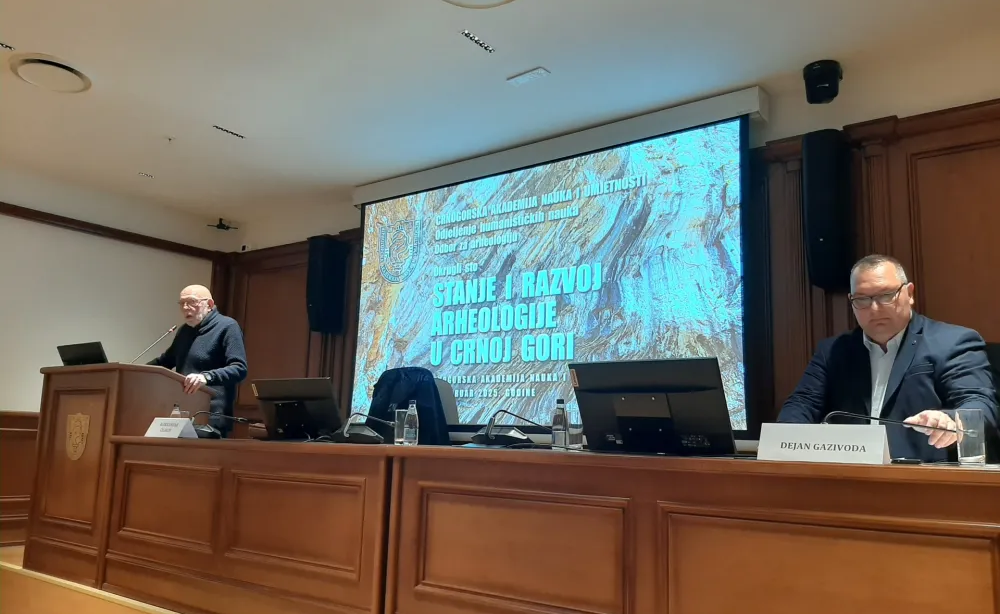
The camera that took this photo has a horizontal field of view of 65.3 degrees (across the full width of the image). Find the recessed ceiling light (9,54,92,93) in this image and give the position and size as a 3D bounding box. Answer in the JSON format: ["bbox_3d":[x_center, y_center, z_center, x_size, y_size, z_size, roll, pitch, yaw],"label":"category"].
[{"bbox_3d":[-2.314,-1.195,4.022,0.400,0.050,0.400,1,-9,0],"label":"recessed ceiling light"}]

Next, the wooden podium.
[{"bbox_3d":[-2.206,0.930,4.510,0.940,1.145,0.600,-6,-12,37],"label":"wooden podium"}]

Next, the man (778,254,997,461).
[{"bbox_3d":[1.190,0.521,2.346,0.620,1.420,0.750,-5,-11,36],"label":"man"}]

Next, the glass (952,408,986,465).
[{"bbox_3d":[1.153,0.321,1.908,0.061,0.138,0.061,-6,-11,37],"label":"glass"}]

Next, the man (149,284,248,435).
[{"bbox_3d":[-1.777,0.675,4.564,0.620,1.640,0.500,-4,-11,31],"label":"man"}]

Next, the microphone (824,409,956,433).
[{"bbox_3d":[1.051,0.326,2.067,0.360,0.100,0.030,-3,-10,24],"label":"microphone"}]

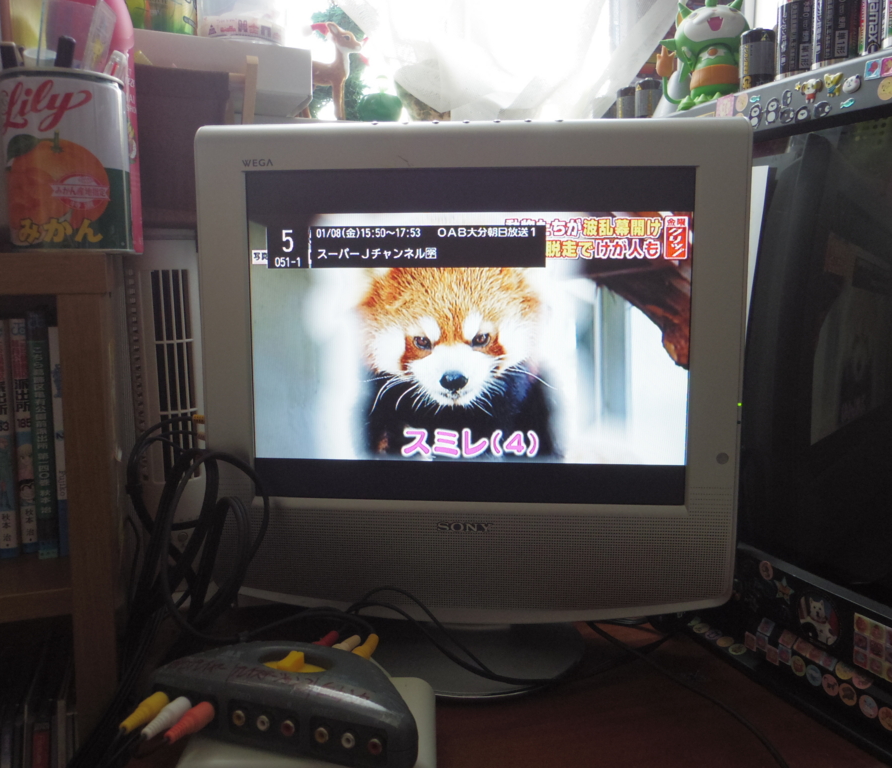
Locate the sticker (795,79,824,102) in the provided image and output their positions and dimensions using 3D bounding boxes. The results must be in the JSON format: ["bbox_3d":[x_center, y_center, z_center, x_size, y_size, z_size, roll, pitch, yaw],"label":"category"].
[{"bbox_3d":[0.262,-0.211,0.576,0.003,0.018,0.022,-3,8,-26],"label":"sticker"}]

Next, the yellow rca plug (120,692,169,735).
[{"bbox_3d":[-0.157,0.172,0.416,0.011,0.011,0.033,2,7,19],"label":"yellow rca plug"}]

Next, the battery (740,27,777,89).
[{"bbox_3d":[0.250,-0.258,0.640,0.026,0.050,0.026,3,7,20],"label":"battery"}]

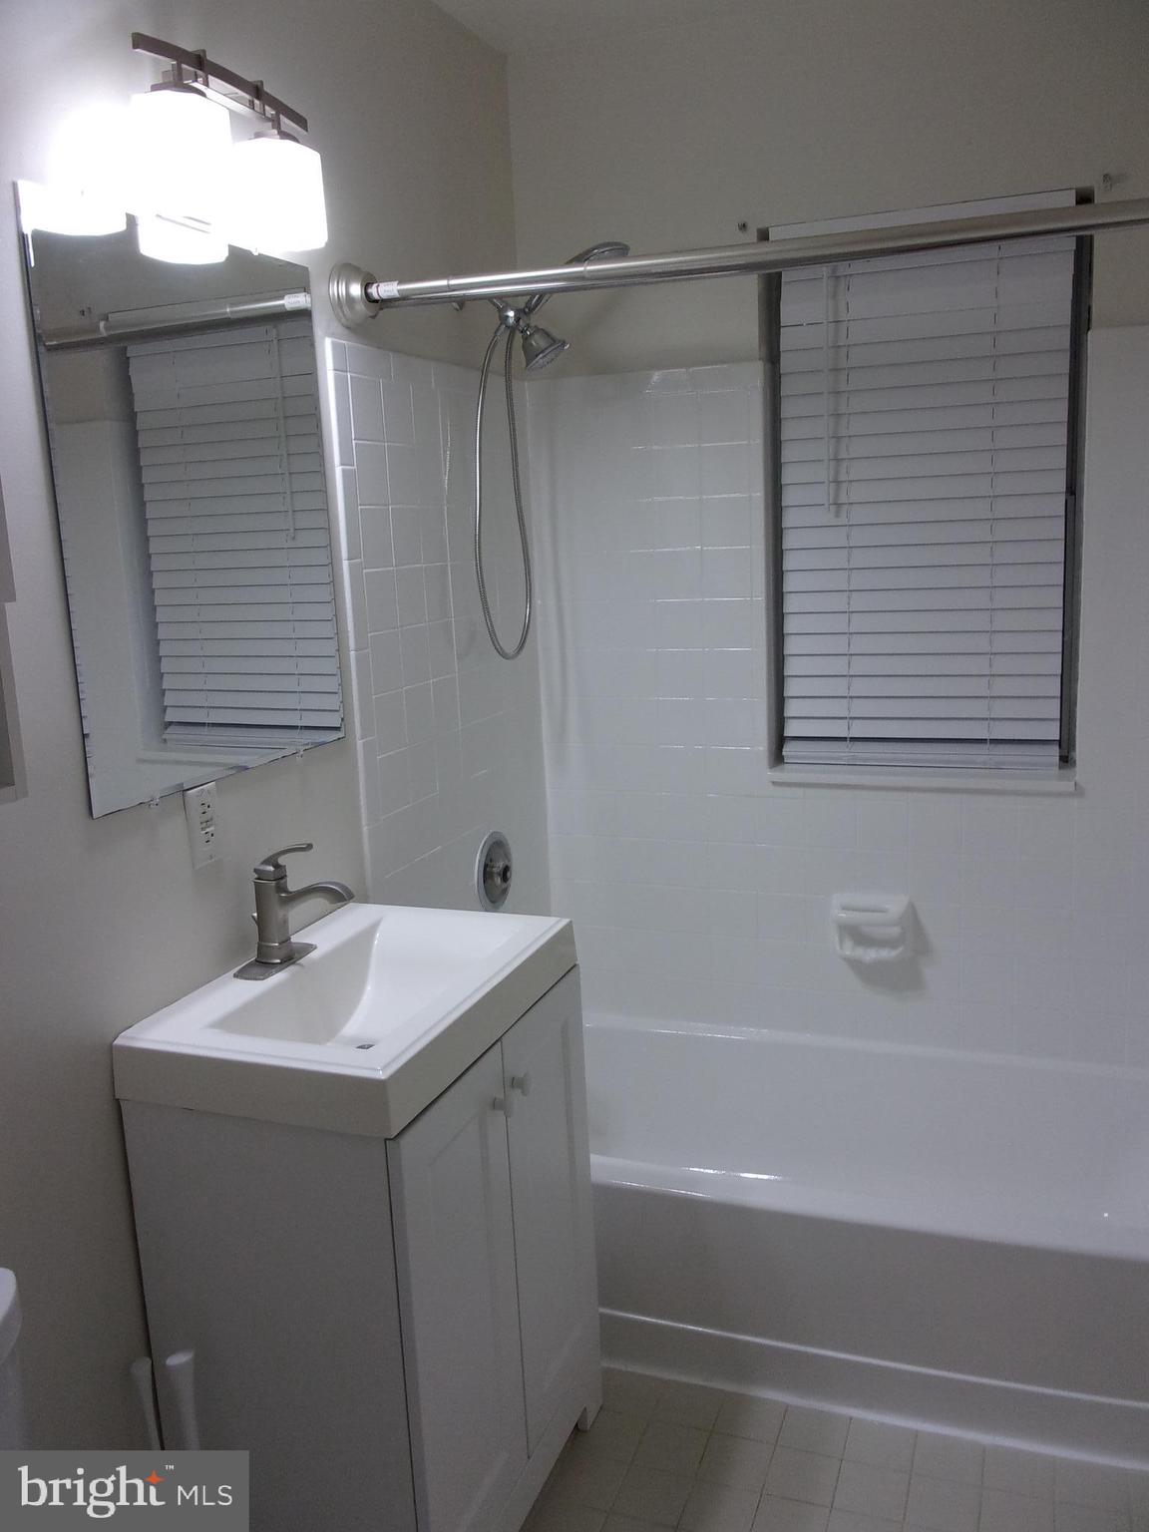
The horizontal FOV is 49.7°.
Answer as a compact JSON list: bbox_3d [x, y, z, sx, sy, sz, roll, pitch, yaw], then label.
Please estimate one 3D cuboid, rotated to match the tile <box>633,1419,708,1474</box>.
[{"bbox_3d":[0.159,1.136,2.060,0.107,0.010,0.107,1,11,20],"label":"tile"}]

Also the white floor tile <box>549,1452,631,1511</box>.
[{"bbox_3d":[0.020,1.153,1.998,0.107,0.010,0.107,1,11,20],"label":"white floor tile"}]

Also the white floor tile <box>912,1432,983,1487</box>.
[{"bbox_3d":[0.606,1.124,2.010,0.107,0.010,0.107,1,11,20],"label":"white floor tile"}]

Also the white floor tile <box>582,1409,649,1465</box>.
[{"bbox_3d":[0.064,1.154,2.127,0.108,0.009,0.108,1,11,20],"label":"white floor tile"}]

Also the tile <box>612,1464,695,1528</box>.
[{"bbox_3d":[0.123,1.155,1.961,0.107,0.010,0.107,1,11,20],"label":"tile"}]

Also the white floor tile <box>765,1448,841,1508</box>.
[{"bbox_3d":[0.375,1.160,2.020,0.108,0.009,0.108,1,11,20],"label":"white floor tile"}]

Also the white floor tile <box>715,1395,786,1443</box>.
[{"bbox_3d":[0.298,1.118,2.122,0.107,0.010,0.107,1,11,20],"label":"white floor tile"}]

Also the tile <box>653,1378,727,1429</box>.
[{"bbox_3d":[0.196,1.116,2.160,0.107,0.010,0.107,1,11,20],"label":"tile"}]

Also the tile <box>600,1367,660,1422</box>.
[{"bbox_3d":[0.104,1.133,2.232,0.108,0.009,0.108,1,11,20],"label":"tile"}]

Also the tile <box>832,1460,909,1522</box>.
[{"bbox_3d":[0.467,1.142,1.948,0.107,0.010,0.107,1,11,20],"label":"tile"}]

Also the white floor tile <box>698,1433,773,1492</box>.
[{"bbox_3d":[0.270,1.158,2.055,0.108,0.009,0.108,1,11,20],"label":"white floor tile"}]

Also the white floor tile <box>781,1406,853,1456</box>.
[{"bbox_3d":[0.401,1.120,2.085,0.107,0.010,0.107,1,11,20],"label":"white floor tile"}]

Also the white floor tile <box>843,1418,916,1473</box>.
[{"bbox_3d":[0.504,1.122,2.047,0.107,0.010,0.107,1,11,20],"label":"white floor tile"}]

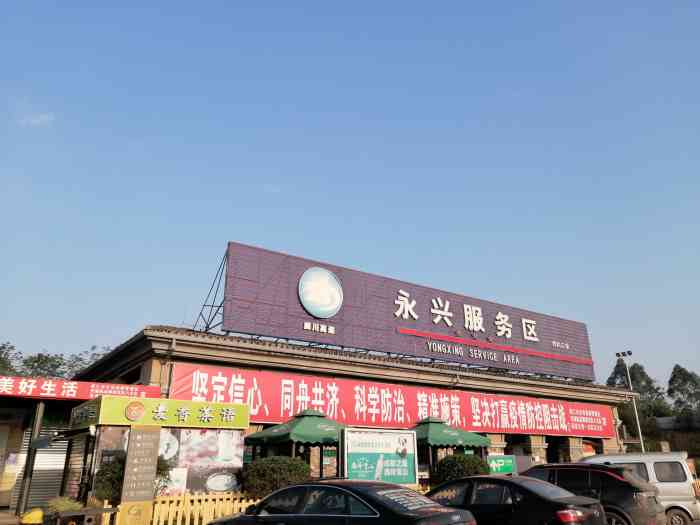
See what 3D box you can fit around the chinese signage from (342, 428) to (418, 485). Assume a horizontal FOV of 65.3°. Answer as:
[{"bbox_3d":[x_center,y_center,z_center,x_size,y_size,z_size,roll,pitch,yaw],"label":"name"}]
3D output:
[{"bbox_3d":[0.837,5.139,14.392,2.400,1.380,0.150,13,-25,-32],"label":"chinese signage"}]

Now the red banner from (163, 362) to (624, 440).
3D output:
[{"bbox_3d":[5.169,7.413,27.209,28.240,1.980,0.150,13,-25,-32],"label":"red banner"}]

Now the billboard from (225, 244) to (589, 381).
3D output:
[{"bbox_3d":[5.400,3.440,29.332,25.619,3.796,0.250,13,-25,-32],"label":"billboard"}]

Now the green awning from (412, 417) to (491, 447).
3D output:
[{"bbox_3d":[3.033,6.258,20.146,2.890,1.079,2.890,13,-25,-32],"label":"green awning"}]

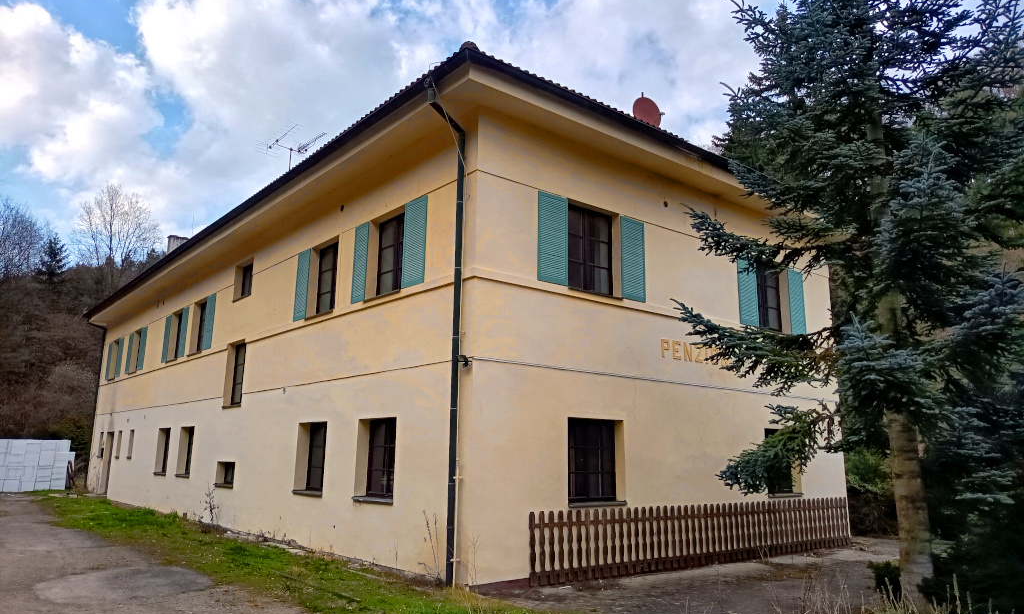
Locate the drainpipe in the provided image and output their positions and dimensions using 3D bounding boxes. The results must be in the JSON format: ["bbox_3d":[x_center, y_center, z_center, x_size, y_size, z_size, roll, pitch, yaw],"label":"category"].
[{"bbox_3d":[-0.982,0.184,9.740,0.669,6.868,0.097,11,-15,-39],"label":"drainpipe"}]

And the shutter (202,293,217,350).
[{"bbox_3d":[-7.938,0.408,18.583,0.050,1.445,0.640,11,-15,-39],"label":"shutter"}]

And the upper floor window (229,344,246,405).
[{"bbox_3d":[-6.439,1.592,16.842,0.180,1.500,1.150,11,-16,-40],"label":"upper floor window"}]

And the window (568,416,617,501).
[{"bbox_3d":[1.243,2.399,11.096,1.190,1.260,0.180,10,-15,-36],"label":"window"}]

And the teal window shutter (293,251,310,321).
[{"bbox_3d":[-4.282,-0.432,14.402,0.050,1.445,0.570,11,-15,-39],"label":"teal window shutter"}]

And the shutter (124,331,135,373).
[{"bbox_3d":[-13.386,1.646,24.817,0.050,1.426,0.582,11,-15,-39],"label":"shutter"}]

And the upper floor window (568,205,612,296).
[{"bbox_3d":[1.231,-0.905,11.701,1.203,1.474,0.116,10,-15,-37],"label":"upper floor window"}]

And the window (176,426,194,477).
[{"bbox_3d":[-8.459,3.810,18.650,0.272,1.300,1.125,11,-15,-39],"label":"window"}]

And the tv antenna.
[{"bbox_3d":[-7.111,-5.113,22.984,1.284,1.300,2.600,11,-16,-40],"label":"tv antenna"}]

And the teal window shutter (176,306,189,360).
[{"bbox_3d":[-9.310,0.720,20.165,0.050,1.440,0.600,11,-16,-40],"label":"teal window shutter"}]

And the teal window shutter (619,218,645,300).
[{"bbox_3d":[2.088,-0.806,12.075,0.592,1.436,0.050,10,-15,-37],"label":"teal window shutter"}]

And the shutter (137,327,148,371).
[{"bbox_3d":[-12.225,1.387,23.487,0.050,1.436,0.621,11,-15,-39],"label":"shutter"}]

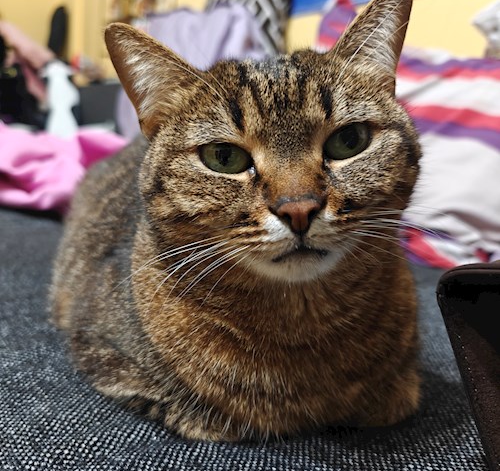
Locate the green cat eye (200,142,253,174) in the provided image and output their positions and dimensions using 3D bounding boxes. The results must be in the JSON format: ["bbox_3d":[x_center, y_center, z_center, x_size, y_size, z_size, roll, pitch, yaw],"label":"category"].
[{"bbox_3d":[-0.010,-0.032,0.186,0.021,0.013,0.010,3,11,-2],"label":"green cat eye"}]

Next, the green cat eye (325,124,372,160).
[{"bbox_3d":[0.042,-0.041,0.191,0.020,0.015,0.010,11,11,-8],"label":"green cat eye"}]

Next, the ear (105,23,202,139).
[{"bbox_3d":[-0.051,-0.080,0.216,0.042,0.053,0.024,-33,3,16],"label":"ear"}]

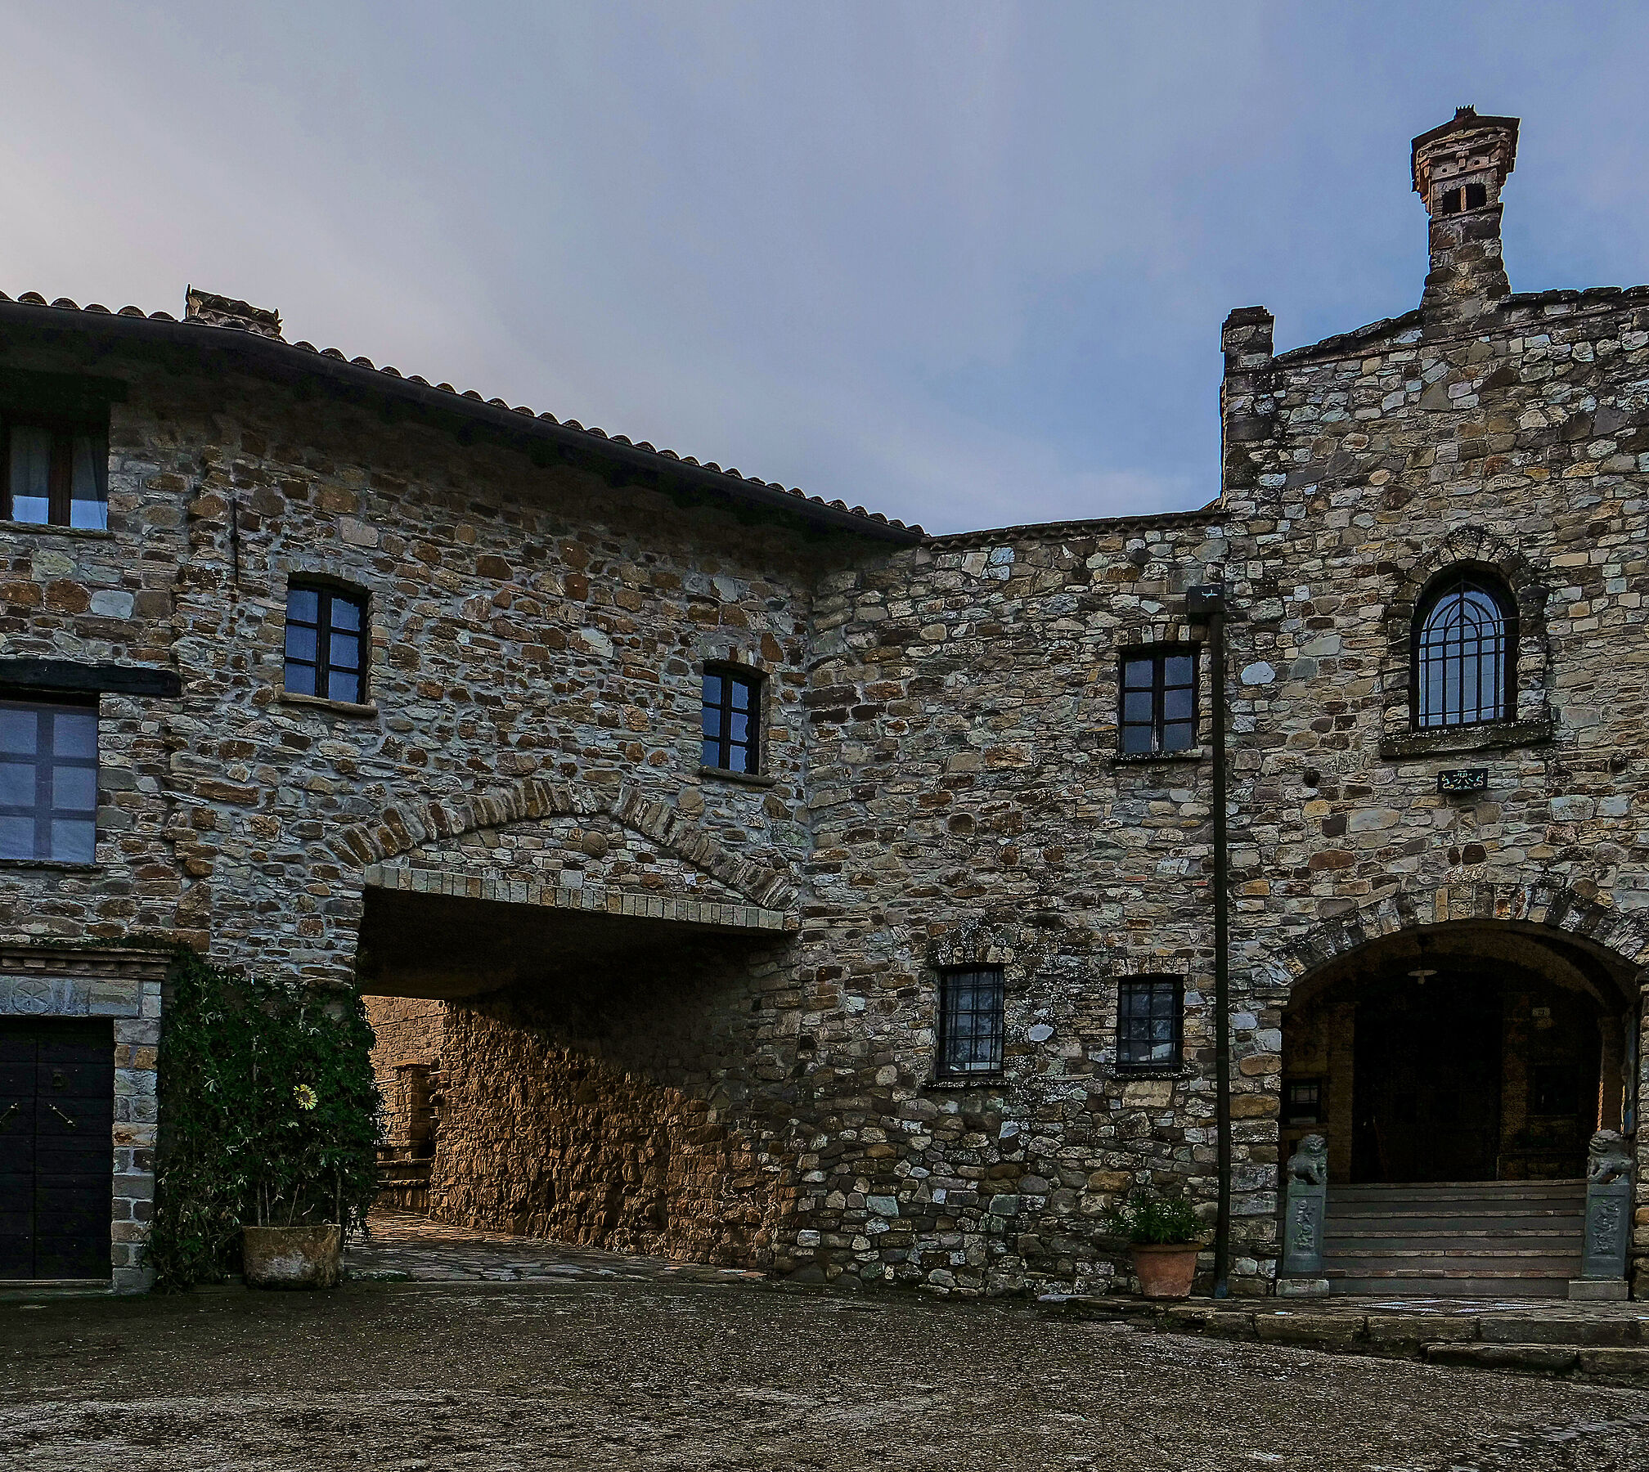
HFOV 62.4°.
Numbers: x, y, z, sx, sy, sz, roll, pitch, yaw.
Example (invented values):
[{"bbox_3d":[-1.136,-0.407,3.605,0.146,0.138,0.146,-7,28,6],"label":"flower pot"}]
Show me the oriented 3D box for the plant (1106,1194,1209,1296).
[{"bbox_3d":[3.049,4.683,12.500,0.880,0.930,0.840,-1,-5,8],"label":"plant"}]

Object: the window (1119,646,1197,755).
[{"bbox_3d":[3.198,-0.338,13.050,0.730,1.030,0.130,-1,-5,9],"label":"window"}]

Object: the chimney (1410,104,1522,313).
[{"bbox_3d":[5.934,-4.841,12.600,0.780,1.860,0.780,-1,-5,18],"label":"chimney"}]

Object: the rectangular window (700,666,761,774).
[{"bbox_3d":[-0.907,-0.149,13.200,0.690,1.000,0.130,2,-5,-28],"label":"rectangular window"}]

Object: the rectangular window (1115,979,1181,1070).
[{"bbox_3d":[2.862,2.538,12.011,0.560,0.840,0.120,-1,-5,8],"label":"rectangular window"}]

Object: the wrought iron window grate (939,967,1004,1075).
[{"bbox_3d":[1.446,2.787,13.300,0.660,1.060,0.100,-1,-5,7],"label":"wrought iron window grate"}]

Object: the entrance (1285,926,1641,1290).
[{"bbox_3d":[5.406,3.163,11.575,2.650,2.980,0.600,-1,-5,16],"label":"entrance"}]

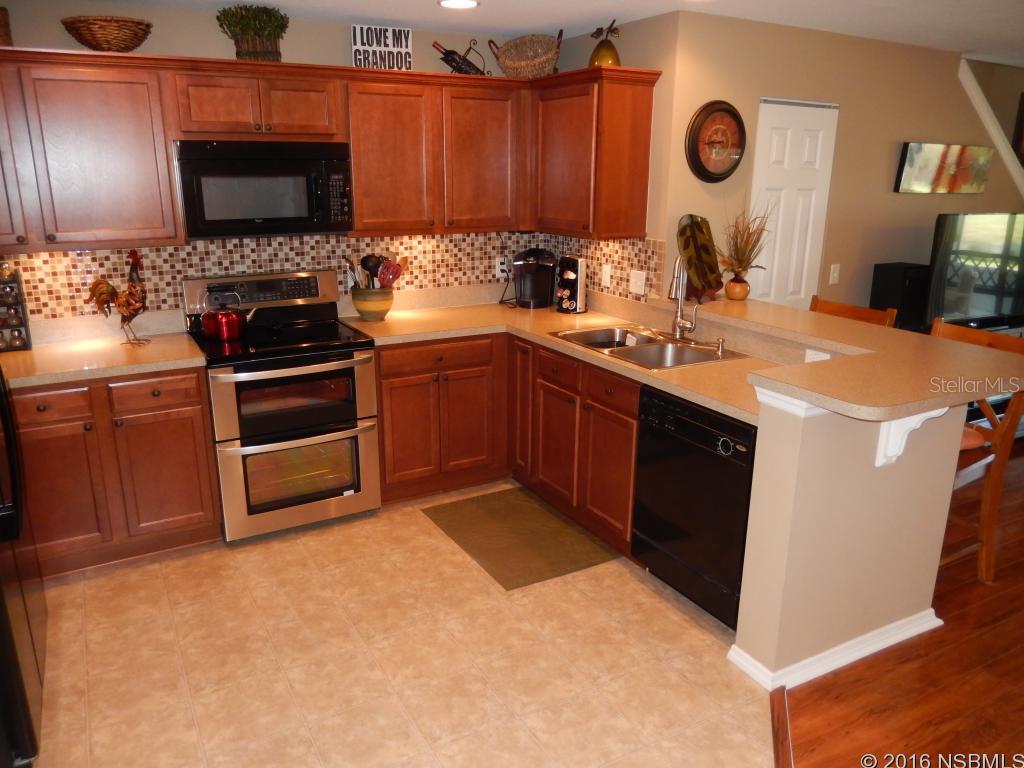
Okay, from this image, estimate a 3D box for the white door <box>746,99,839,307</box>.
[{"bbox_3d":[1.583,-0.541,4.359,0.633,2.050,0.040,-9,18,-29],"label":"white door"}]

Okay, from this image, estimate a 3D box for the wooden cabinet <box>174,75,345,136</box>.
[{"bbox_3d":[-1.218,-1.302,3.516,0.765,0.281,0.339,-9,18,-28],"label":"wooden cabinet"}]

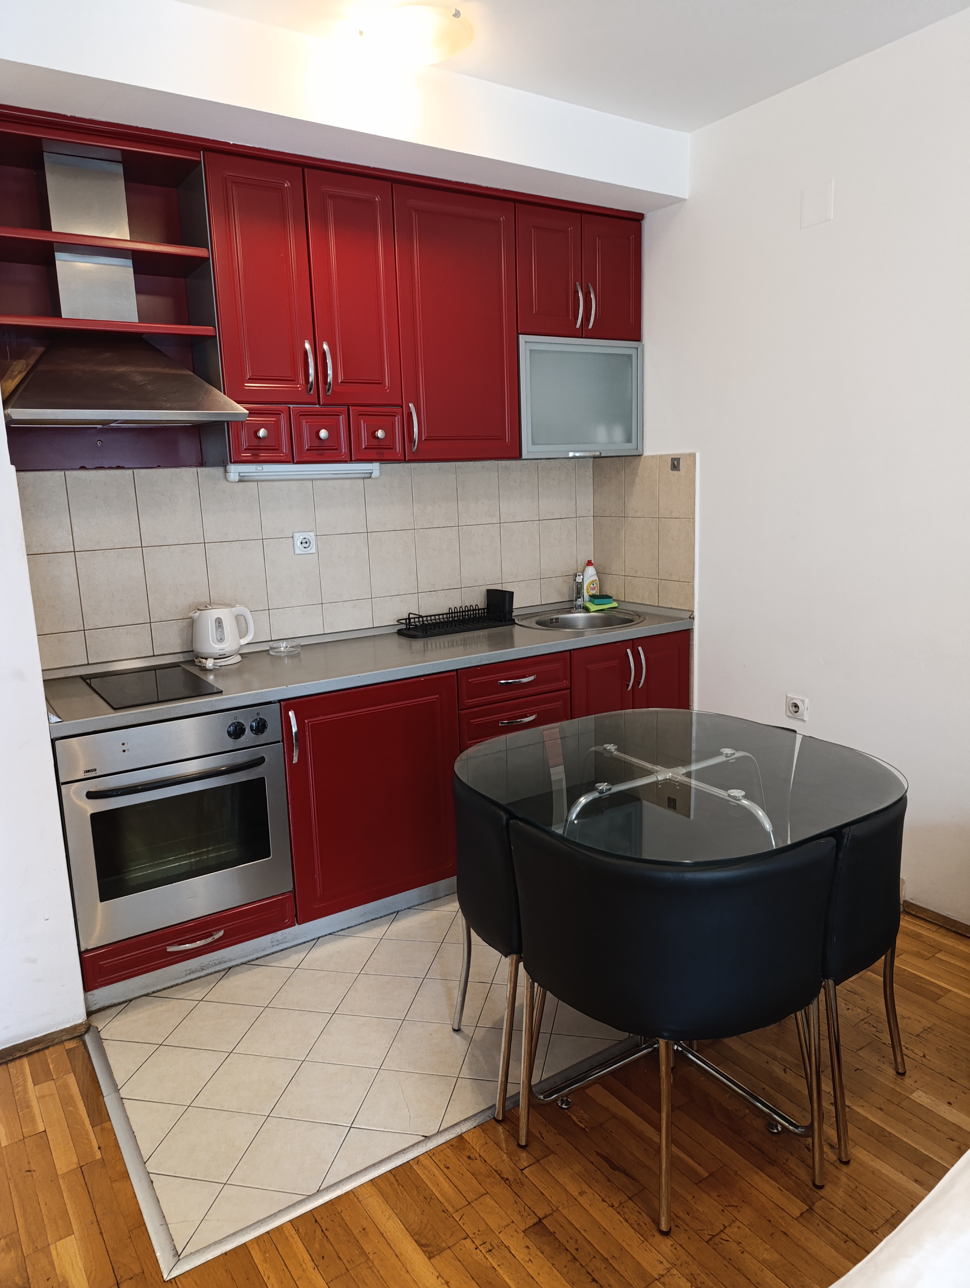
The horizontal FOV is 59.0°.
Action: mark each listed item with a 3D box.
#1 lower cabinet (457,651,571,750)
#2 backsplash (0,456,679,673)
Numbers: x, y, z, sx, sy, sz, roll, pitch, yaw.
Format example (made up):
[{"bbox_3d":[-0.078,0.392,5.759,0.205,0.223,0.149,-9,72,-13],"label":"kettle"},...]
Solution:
[{"bbox_3d":[-0.033,0.365,3.246,0.467,0.709,0.560,-9,13,-32],"label":"lower cabinet"},{"bbox_3d":[-0.310,-0.315,2.942,2.290,0.608,0.600,-9,13,-32],"label":"backsplash"}]

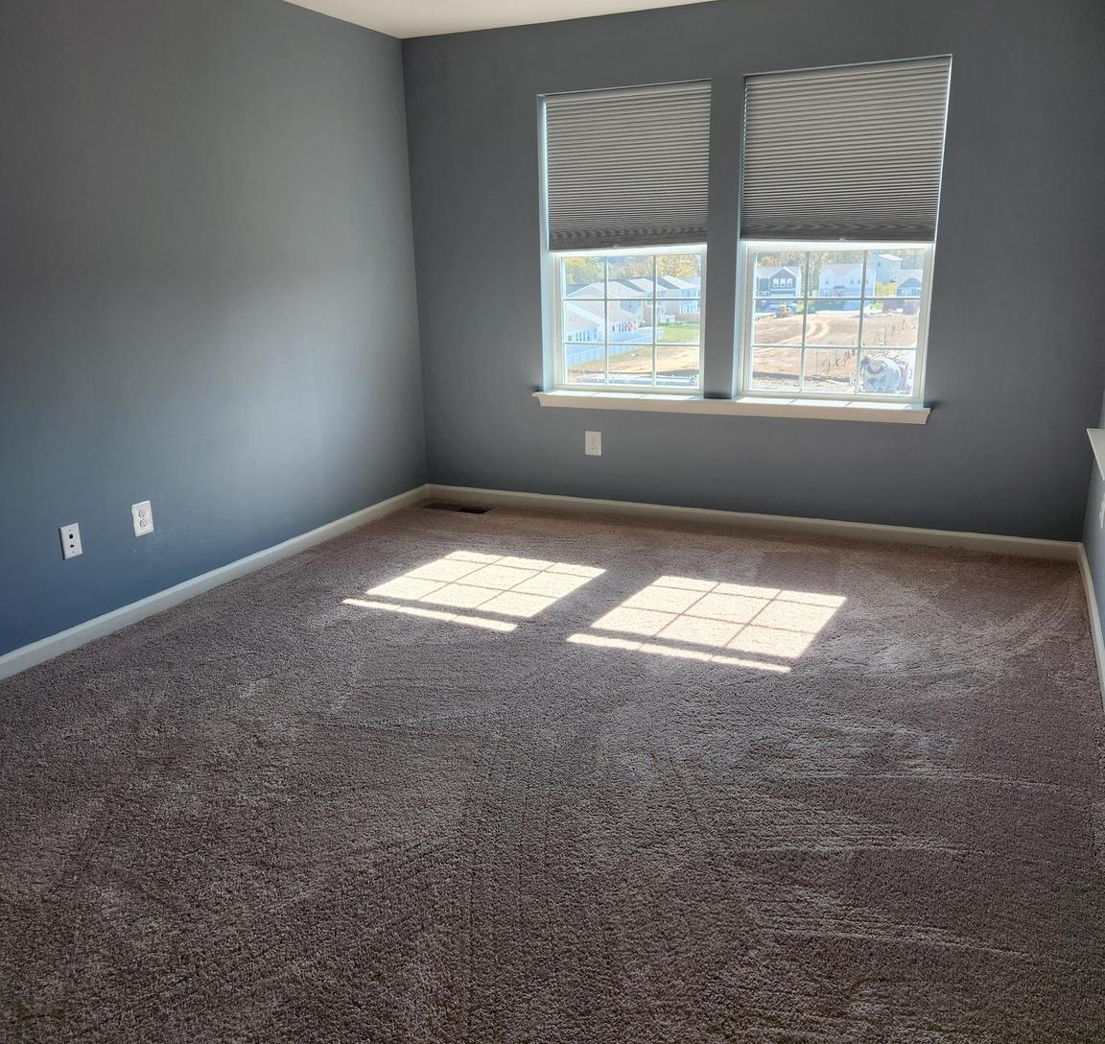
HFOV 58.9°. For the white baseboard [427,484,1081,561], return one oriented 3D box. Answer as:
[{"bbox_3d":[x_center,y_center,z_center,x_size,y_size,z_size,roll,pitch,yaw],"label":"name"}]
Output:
[{"bbox_3d":[0.798,-0.023,4.995,3.361,0.082,0.015,6,17,24],"label":"white baseboard"}]

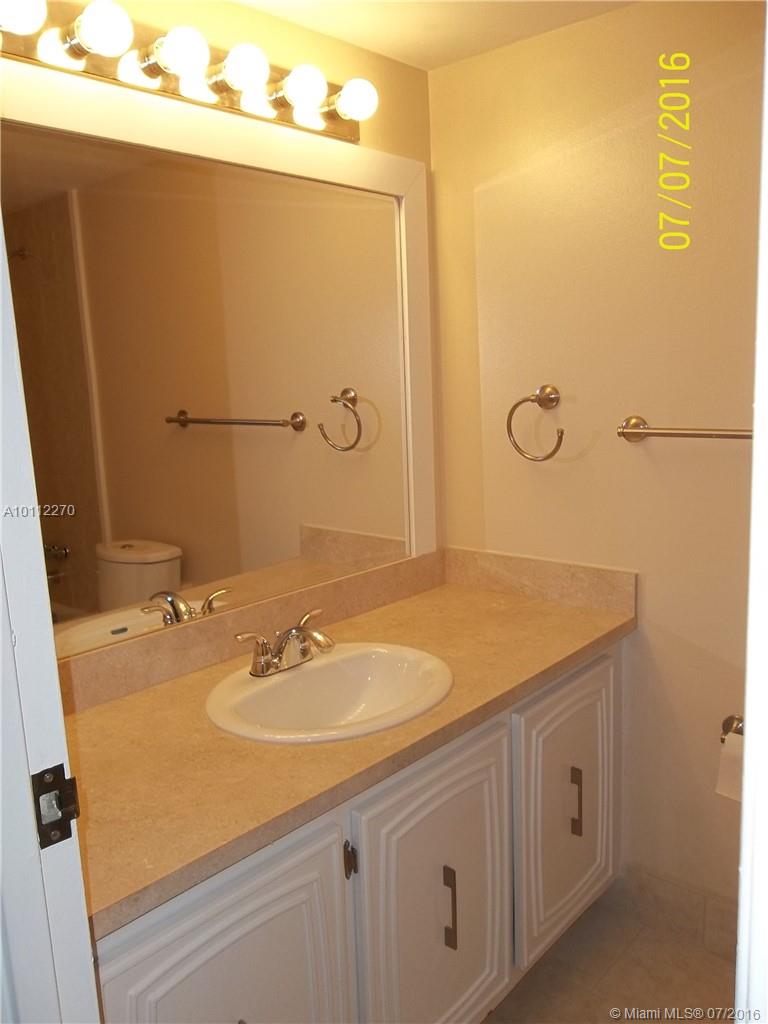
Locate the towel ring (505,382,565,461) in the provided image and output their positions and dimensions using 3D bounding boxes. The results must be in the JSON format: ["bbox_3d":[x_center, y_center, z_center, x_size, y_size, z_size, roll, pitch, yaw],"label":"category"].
[{"bbox_3d":[0.365,-0.208,1.877,0.161,0.179,0.070,7,13,42],"label":"towel ring"}]

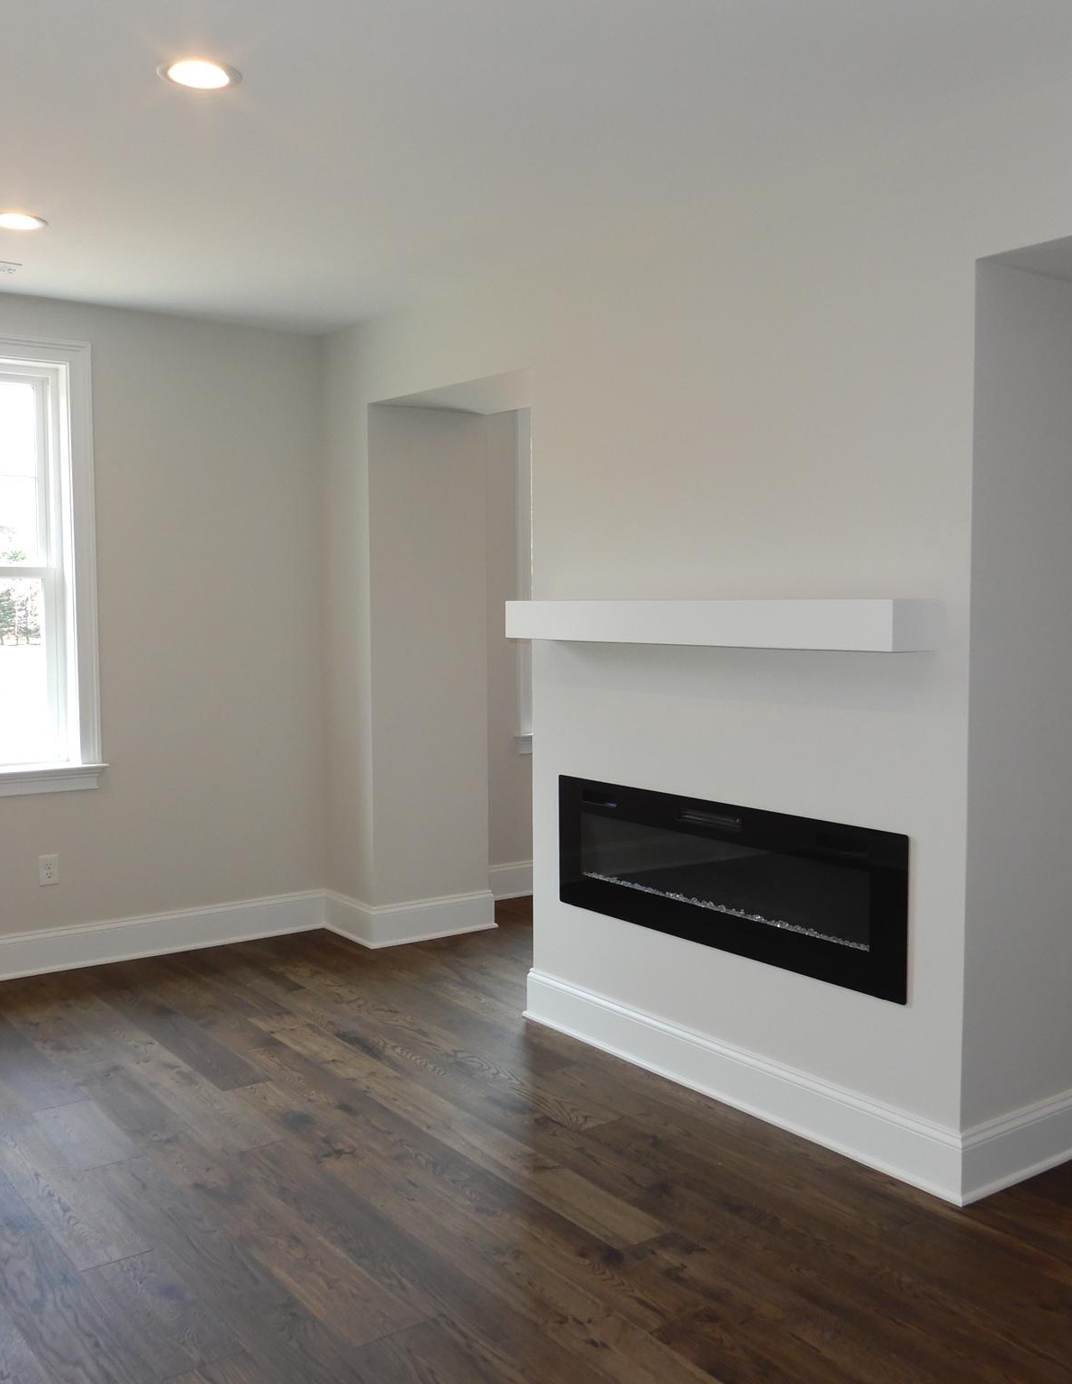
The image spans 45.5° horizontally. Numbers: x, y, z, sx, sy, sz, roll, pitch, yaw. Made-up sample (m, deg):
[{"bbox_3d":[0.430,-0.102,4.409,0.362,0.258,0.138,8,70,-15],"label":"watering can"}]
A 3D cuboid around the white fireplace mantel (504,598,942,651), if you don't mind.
[{"bbox_3d":[0.451,-0.206,3.803,0.178,0.127,1.642,-3,5,-36],"label":"white fireplace mantel"}]

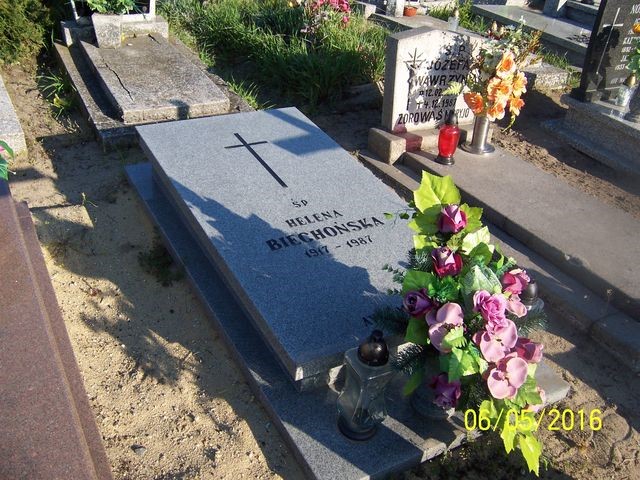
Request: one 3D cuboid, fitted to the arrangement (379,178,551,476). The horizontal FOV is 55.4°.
[{"bbox_3d":[0.379,0.215,1.670,0.432,0.590,0.373,-11,36,-16],"label":"arrangement"}]

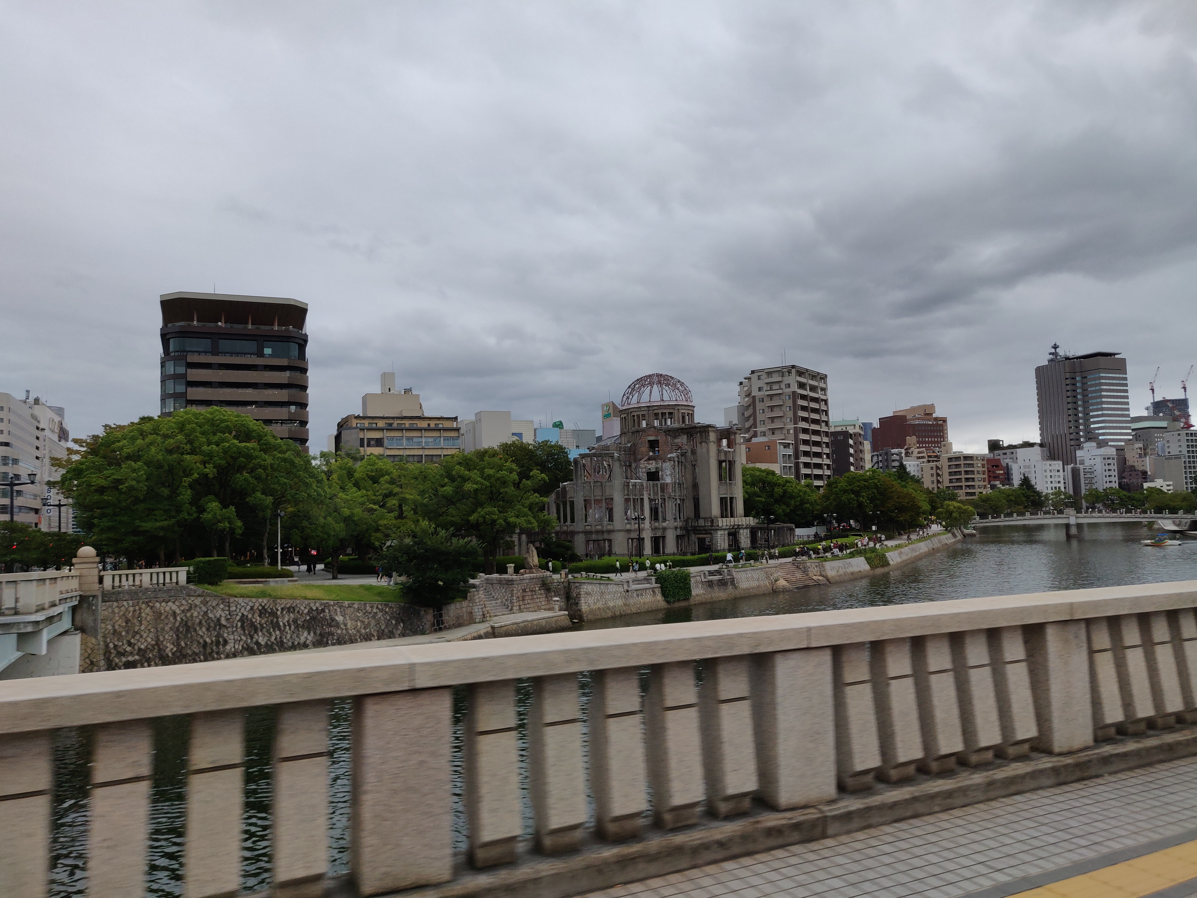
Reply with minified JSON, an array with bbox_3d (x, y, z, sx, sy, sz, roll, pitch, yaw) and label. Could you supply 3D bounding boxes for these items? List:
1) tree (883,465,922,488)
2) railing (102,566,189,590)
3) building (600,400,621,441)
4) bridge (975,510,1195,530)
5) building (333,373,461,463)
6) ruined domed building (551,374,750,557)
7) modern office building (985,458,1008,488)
[{"bbox_3d":[70.333,11.131,199.535,10.000,15.000,10.000,-4,-5,18],"label":"tree"},{"bbox_3d":[-25.227,7.213,47.933,4.500,1.000,0.400,0,-5,-25],"label":"railing"},{"bbox_3d":[11.877,5.288,407.240,15.000,54.000,13.000,0,-4,-24],"label":"building"},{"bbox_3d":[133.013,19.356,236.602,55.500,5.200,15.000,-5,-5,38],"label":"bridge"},{"bbox_3d":[-43.831,2.938,185.204,24.000,38.200,20.000,0,-5,-21],"label":"building"},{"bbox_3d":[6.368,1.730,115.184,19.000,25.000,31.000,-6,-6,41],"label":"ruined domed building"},{"bbox_3d":[193.000,17.617,419.336,11.000,26.500,12.000,-1,-5,-18],"label":"modern office building"}]

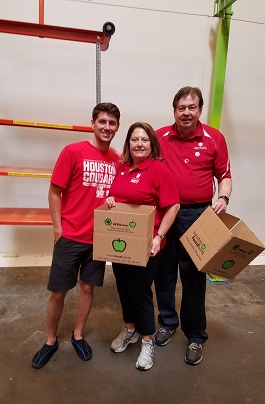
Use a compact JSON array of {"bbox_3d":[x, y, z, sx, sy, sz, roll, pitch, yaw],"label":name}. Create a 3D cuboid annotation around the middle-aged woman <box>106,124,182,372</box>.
[{"bbox_3d":[0.077,0.303,2.023,0.470,1.620,0.410,6,12,19],"label":"middle-aged woman"}]

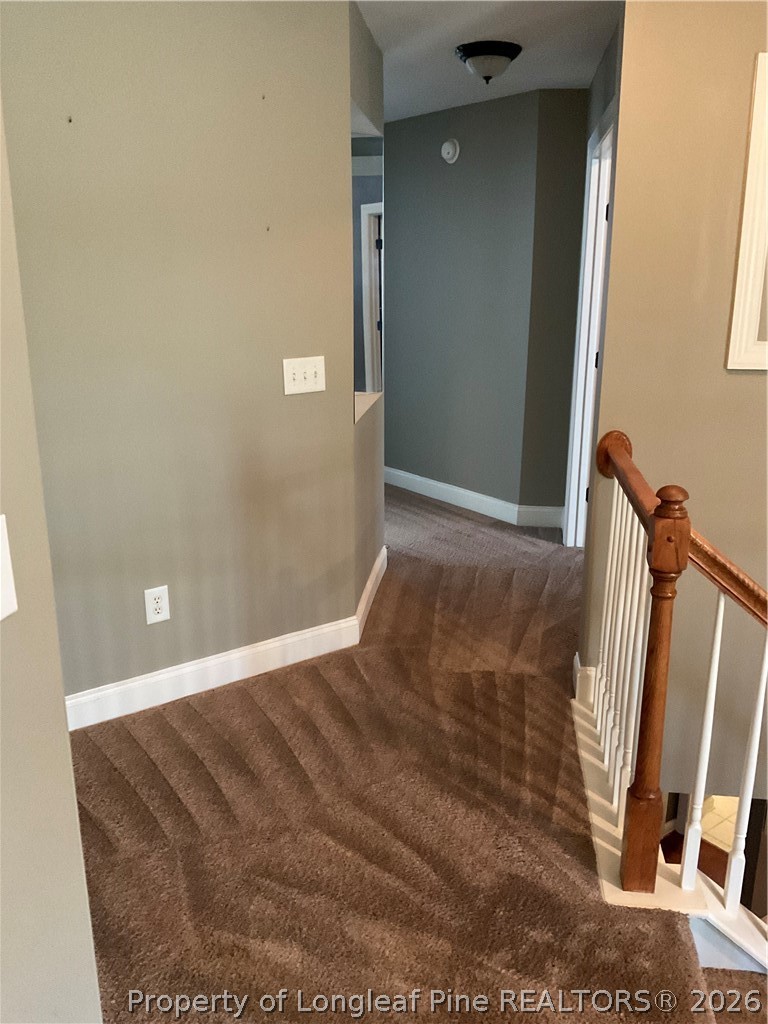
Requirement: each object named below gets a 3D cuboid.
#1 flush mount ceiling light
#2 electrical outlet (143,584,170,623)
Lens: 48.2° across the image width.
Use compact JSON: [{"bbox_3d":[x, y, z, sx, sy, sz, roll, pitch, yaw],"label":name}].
[{"bbox_3d":[0.455,-1.948,3.749,0.291,0.143,0.291,0,16,0],"label":"flush mount ceiling light"},{"bbox_3d":[-0.783,0.323,2.972,0.081,0.125,0.010,-12,20,-36],"label":"electrical outlet"}]

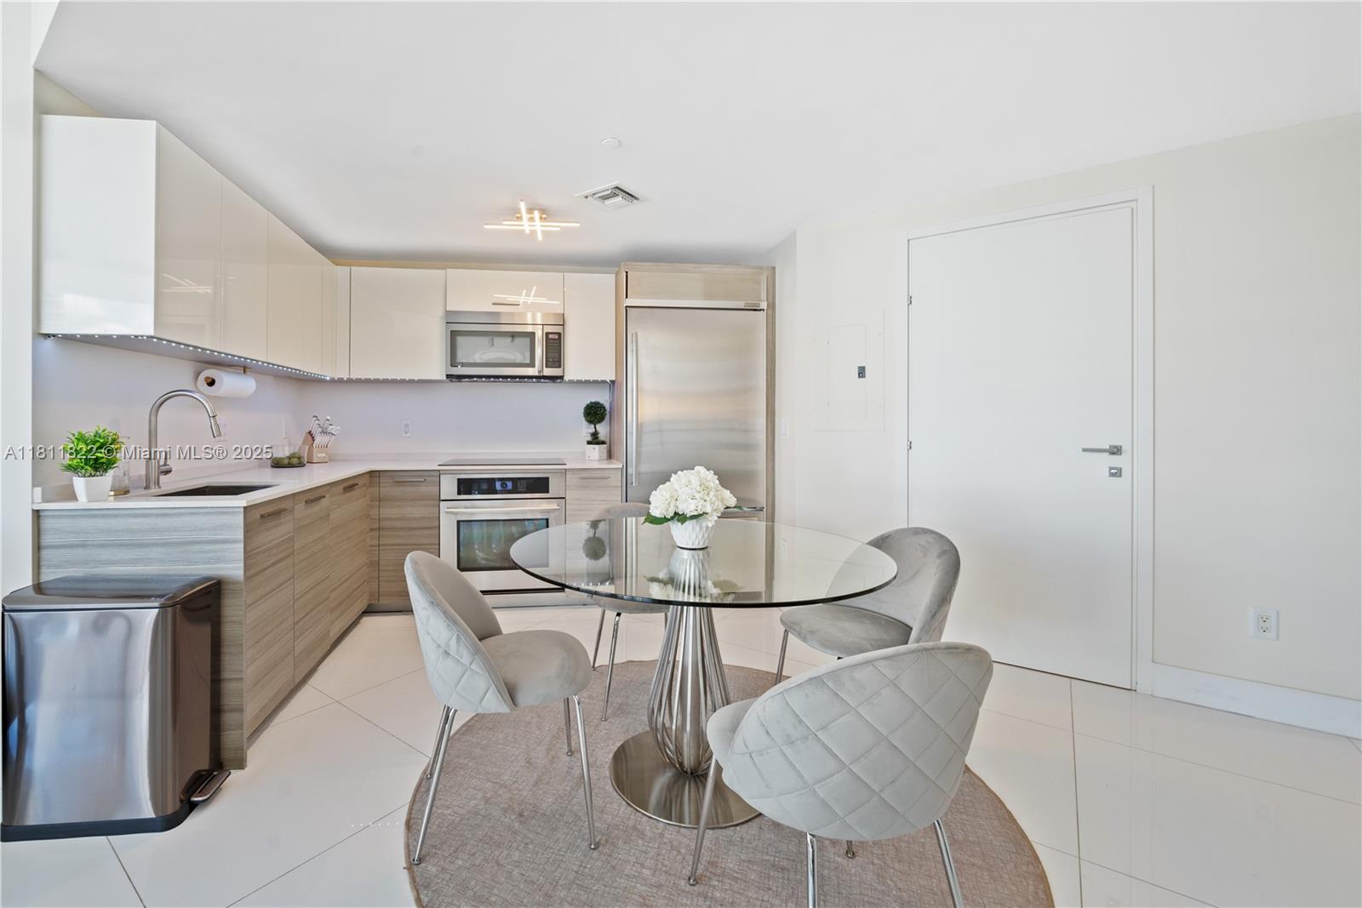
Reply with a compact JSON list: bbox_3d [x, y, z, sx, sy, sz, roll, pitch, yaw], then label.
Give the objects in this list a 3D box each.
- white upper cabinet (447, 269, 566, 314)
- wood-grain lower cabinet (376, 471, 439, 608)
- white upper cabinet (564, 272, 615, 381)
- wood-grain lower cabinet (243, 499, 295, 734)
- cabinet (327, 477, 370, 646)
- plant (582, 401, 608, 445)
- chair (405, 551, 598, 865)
[{"bbox_3d":[-1.153,-1.033,3.582,0.749,0.272,0.346,0,3,-8],"label":"white upper cabinet"},{"bbox_3d":[-1.650,0.489,3.430,0.333,0.796,0.594,0,3,-8],"label":"wood-grain lower cabinet"},{"bbox_3d":[-0.624,-0.823,3.668,0.324,0.682,0.346,0,3,-8],"label":"white upper cabinet"},{"bbox_3d":[-1.790,0.545,1.885,0.600,0.770,0.390,-1,2,-14],"label":"wood-grain lower cabinet"},{"bbox_3d":[-2.019,0.512,2.720,0.594,0.780,0.618,0,3,-15],"label":"cabinet"},{"bbox_3d":[-0.602,-0.222,3.750,0.170,0.315,0.170,0,2,-7],"label":"plant"},{"bbox_3d":[-0.550,0.674,1.615,0.550,0.785,0.490,-1,2,-14],"label":"chair"}]

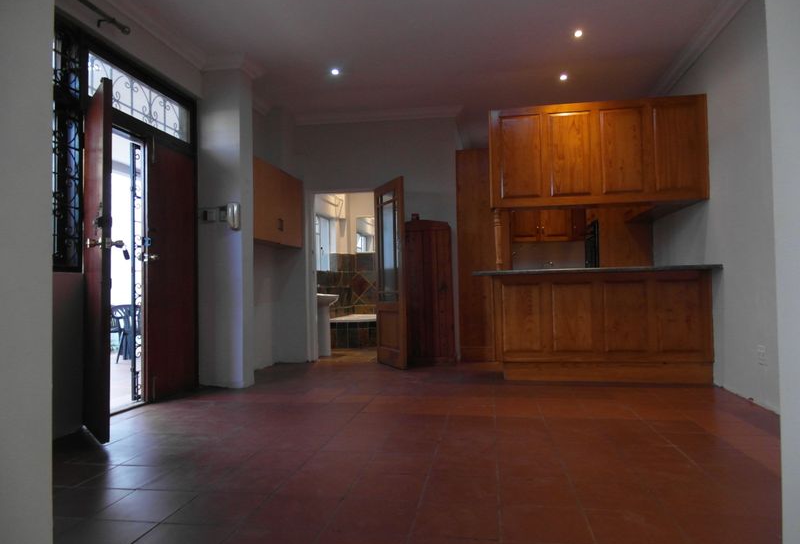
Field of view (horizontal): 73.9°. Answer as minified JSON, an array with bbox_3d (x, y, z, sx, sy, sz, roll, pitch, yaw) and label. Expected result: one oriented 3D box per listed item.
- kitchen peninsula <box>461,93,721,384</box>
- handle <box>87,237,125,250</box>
[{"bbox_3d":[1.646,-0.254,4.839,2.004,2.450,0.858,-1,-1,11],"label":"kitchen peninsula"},{"bbox_3d":[-1.726,-0.163,3.123,0.175,0.074,0.122,0,-2,-40],"label":"handle"}]

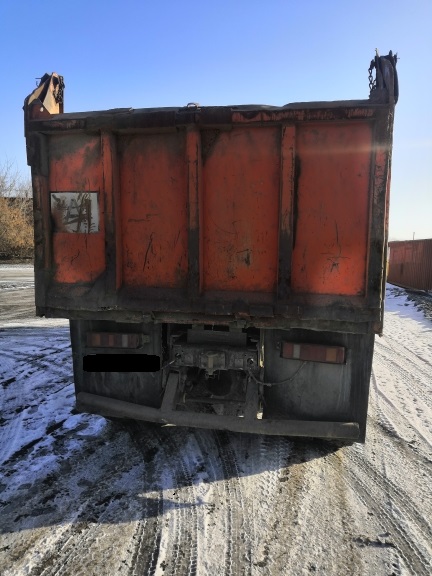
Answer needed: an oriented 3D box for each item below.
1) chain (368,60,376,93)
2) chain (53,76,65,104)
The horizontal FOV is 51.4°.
[{"bbox_3d":[1.006,-1.359,2.889,0.050,0.195,0.050,1,5,10],"label":"chain"},{"bbox_3d":[-1.147,-1.445,3.274,0.072,0.205,0.060,1,5,10],"label":"chain"}]

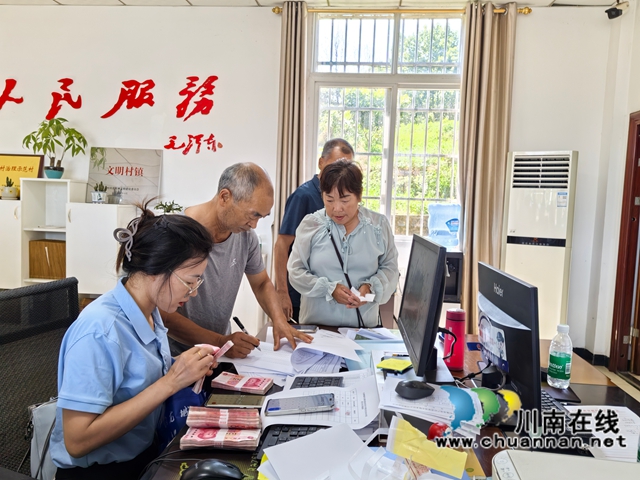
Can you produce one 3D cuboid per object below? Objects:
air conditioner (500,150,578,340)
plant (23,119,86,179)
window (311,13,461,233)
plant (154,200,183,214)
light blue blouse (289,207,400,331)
[{"bbox_3d":[1.755,0.181,4.030,0.505,1.750,0.320,4,4,25],"label":"air conditioner"},{"bbox_3d":[-2.342,-0.810,4.420,0.530,0.510,0.440,2,4,4],"label":"plant"},{"bbox_3d":[0.676,-1.048,4.530,1.550,2.000,0.120,2,4,4],"label":"window"},{"bbox_3d":[-1.335,-0.251,4.400,0.250,0.210,0.240,2,4,4],"label":"plant"},{"bbox_3d":[0.101,0.127,2.240,0.500,0.560,0.300,2,4,1],"label":"light blue blouse"}]

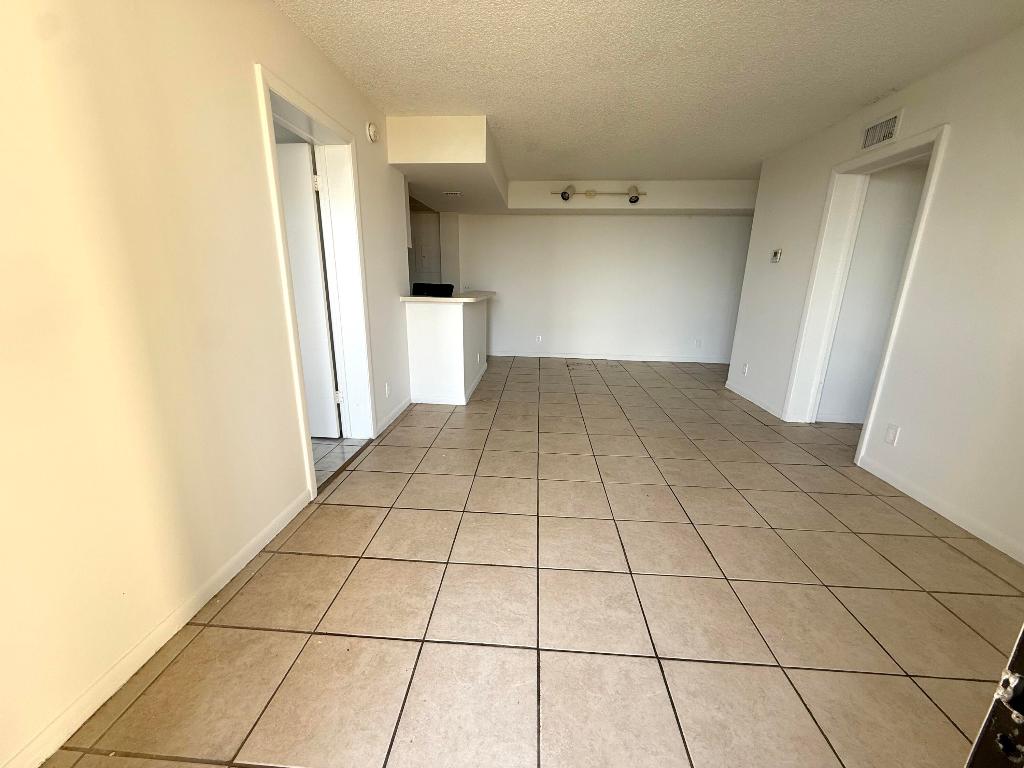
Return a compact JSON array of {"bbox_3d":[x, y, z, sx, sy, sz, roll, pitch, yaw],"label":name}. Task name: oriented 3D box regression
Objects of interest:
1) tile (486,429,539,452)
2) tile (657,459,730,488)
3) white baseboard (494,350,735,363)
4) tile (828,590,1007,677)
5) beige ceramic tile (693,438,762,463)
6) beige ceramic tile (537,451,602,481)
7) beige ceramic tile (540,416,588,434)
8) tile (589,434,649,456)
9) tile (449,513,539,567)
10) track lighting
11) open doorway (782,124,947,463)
[{"bbox_3d":[0.010,0.450,3.233,0.403,0.012,0.403,2,15,3],"label":"tile"},{"bbox_3d":[1.200,0.598,2.767,0.402,0.012,0.402,2,15,3],"label":"tile"},{"bbox_3d":[1.446,-0.402,6.359,3.771,0.083,0.015,2,15,3],"label":"white baseboard"},{"bbox_3d":[1.525,0.927,1.559,0.402,0.012,0.402,2,15,3],"label":"tile"},{"bbox_3d":[1.628,0.505,3.127,0.399,0.012,0.402,2,15,3],"label":"beige ceramic tile"},{"bbox_3d":[0.390,0.572,2.817,0.402,0.010,0.402,2,15,3],"label":"beige ceramic tile"},{"bbox_3d":[0.445,0.361,3.603,0.402,0.012,0.402,2,15,3],"label":"beige ceramic tile"},{"bbox_3d":[0.823,0.482,3.187,0.402,0.010,0.402,2,15,3],"label":"tile"},{"bbox_3d":[-0.068,0.766,2.049,0.402,0.012,0.402,2,15,3],"label":"tile"},{"bbox_3d":[1.086,-2.354,5.137,1.190,0.200,0.170,2,15,3],"label":"track lighting"},{"bbox_3d":[2.602,-0.557,3.086,0.272,2.109,0.965,2,15,3],"label":"open doorway"}]

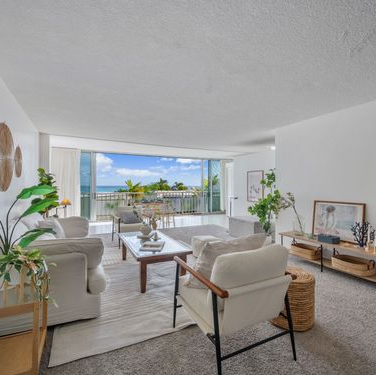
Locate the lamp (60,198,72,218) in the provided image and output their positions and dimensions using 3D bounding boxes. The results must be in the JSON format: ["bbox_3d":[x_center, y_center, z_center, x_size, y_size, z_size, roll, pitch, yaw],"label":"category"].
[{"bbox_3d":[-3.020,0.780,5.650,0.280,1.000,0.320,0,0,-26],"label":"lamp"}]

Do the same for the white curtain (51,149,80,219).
[{"bbox_3d":[-3.970,0.010,7.500,0.870,2.540,0.150,0,0,-26],"label":"white curtain"}]

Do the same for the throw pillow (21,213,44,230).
[{"bbox_3d":[-2.070,0.500,3.130,0.160,0.420,0.440,-15,0,-1],"label":"throw pillow"}]

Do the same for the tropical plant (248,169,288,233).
[{"bbox_3d":[1.492,0.450,4.362,0.580,1.600,0.600,0,0,-26],"label":"tropical plant"}]

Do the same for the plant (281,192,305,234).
[{"bbox_3d":[1.830,0.460,4.084,0.300,0.730,0.400,0,0,-26],"label":"plant"}]

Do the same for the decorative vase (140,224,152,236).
[{"bbox_3d":[-0.670,0.710,3.730,0.180,0.180,0.170,0,0,-26],"label":"decorative vase"}]

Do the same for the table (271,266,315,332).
[{"bbox_3d":[0.986,1.067,2.275,0.460,0.425,0.460,0,0,0],"label":"table"}]

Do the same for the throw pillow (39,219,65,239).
[{"bbox_3d":[-2.050,0.660,3.500,0.160,0.420,0.450,-26,-12,27],"label":"throw pillow"}]

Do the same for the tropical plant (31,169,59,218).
[{"bbox_3d":[-2.615,0.460,4.229,0.480,1.580,0.480,0,0,-26],"label":"tropical plant"}]

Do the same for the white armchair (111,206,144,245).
[{"bbox_3d":[-1.280,0.880,5.250,0.700,0.800,0.780,0,0,-27],"label":"white armchair"}]

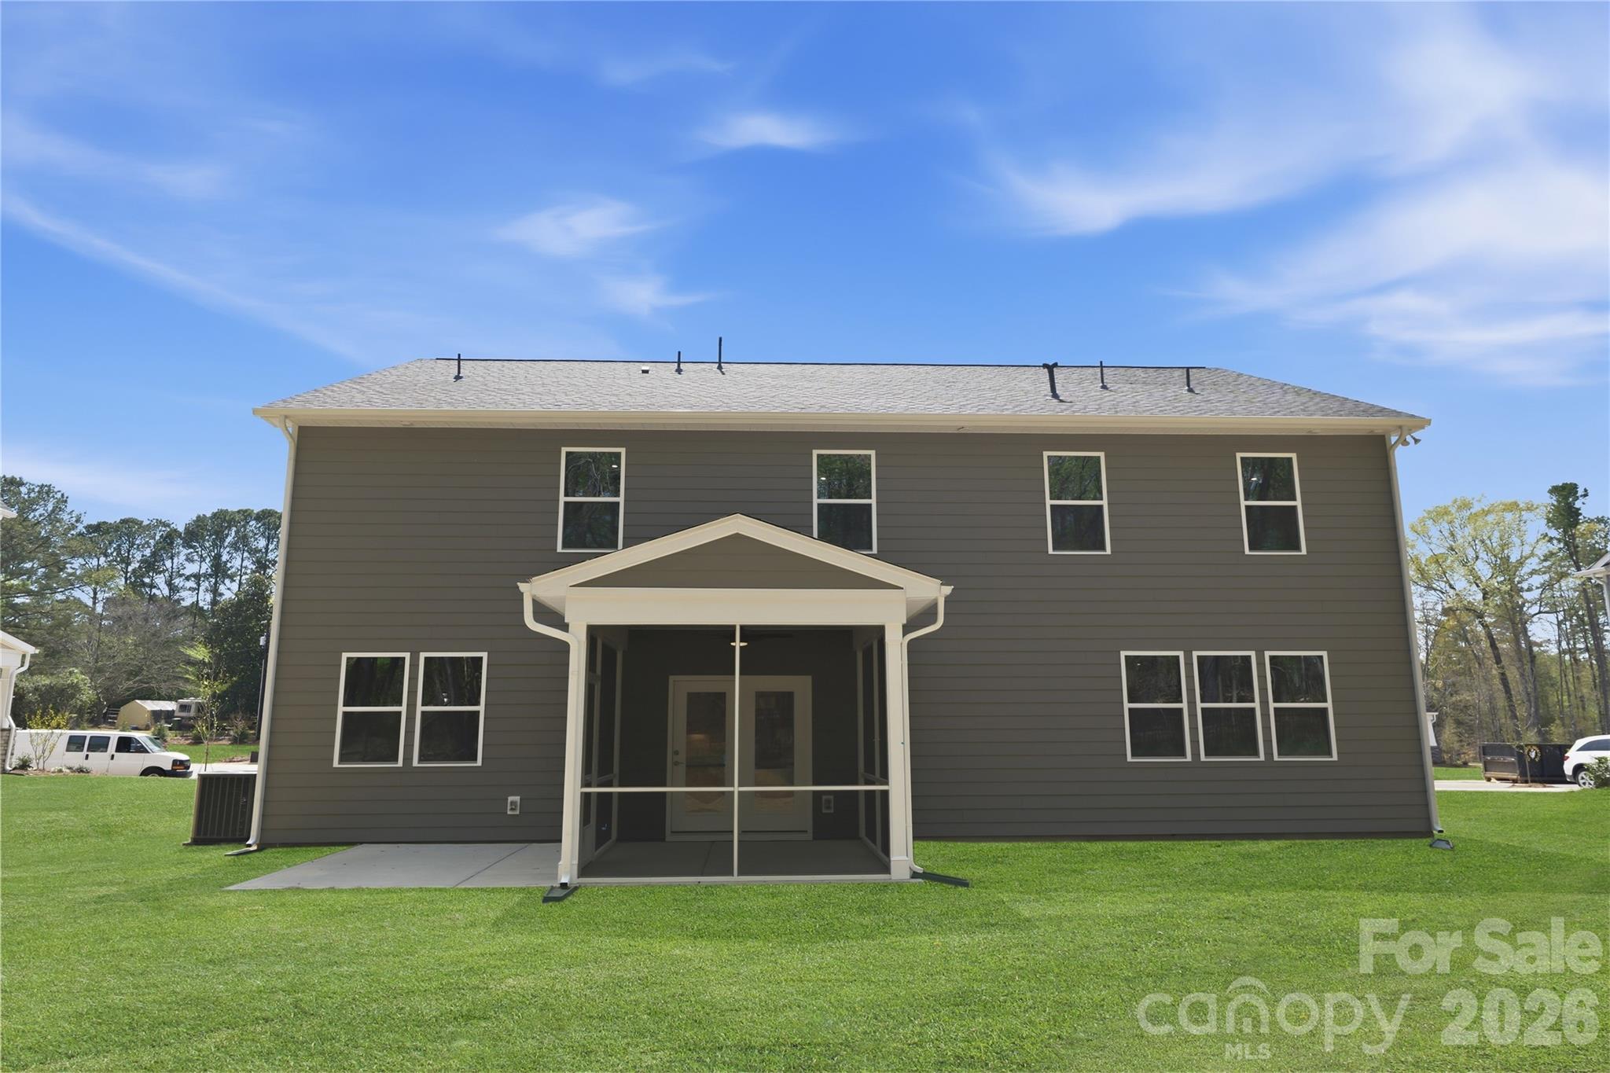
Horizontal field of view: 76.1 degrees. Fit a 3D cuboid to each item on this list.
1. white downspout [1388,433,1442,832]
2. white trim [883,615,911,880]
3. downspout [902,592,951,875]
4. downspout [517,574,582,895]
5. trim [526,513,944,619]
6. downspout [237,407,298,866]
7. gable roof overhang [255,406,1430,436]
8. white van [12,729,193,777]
[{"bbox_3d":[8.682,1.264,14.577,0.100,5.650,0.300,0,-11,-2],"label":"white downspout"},{"bbox_3d":[0.963,2.227,10.830,0.195,2.600,0.195,0,-11,-3],"label":"white trim"},{"bbox_3d":[1.310,2.004,10.873,0.540,2.970,0.140,0,-11,-3],"label":"downspout"},{"bbox_3d":[-2.669,1.975,10.541,0.660,3.040,0.180,0,-11,-3],"label":"downspout"},{"bbox_3d":[-0.710,0.337,11.012,4.365,1.175,0.150,0,-11,-3],"label":"trim"},{"bbox_3d":[-7.176,1.175,13.776,0.089,5.730,0.420,0,-11,-3],"label":"downspout"},{"bbox_3d":[0.734,-1.633,14.688,16.650,0.190,0.460,0,-11,-3],"label":"gable roof overhang"},{"bbox_3d":[-25.698,8.300,37.809,5.700,2.100,2.010,2,-11,-11],"label":"white van"}]

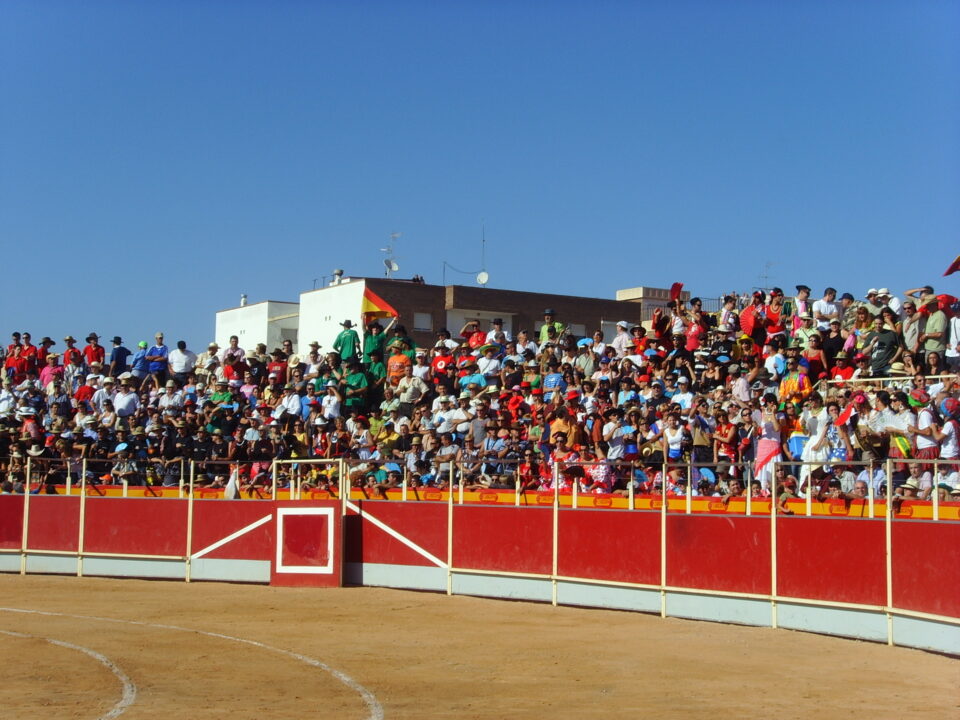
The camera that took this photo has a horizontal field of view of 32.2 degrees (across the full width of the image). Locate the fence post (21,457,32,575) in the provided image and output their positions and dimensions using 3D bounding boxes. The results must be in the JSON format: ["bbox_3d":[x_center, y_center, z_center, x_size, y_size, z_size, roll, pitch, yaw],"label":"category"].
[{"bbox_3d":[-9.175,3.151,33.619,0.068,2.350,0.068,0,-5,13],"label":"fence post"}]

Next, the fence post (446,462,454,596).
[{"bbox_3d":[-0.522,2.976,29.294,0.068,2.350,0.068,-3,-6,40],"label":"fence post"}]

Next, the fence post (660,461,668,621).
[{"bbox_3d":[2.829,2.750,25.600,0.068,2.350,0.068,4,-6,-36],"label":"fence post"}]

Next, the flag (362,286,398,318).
[{"bbox_3d":[-2.356,-1.336,39.000,0.880,0.740,0.300,1,-5,7],"label":"flag"}]

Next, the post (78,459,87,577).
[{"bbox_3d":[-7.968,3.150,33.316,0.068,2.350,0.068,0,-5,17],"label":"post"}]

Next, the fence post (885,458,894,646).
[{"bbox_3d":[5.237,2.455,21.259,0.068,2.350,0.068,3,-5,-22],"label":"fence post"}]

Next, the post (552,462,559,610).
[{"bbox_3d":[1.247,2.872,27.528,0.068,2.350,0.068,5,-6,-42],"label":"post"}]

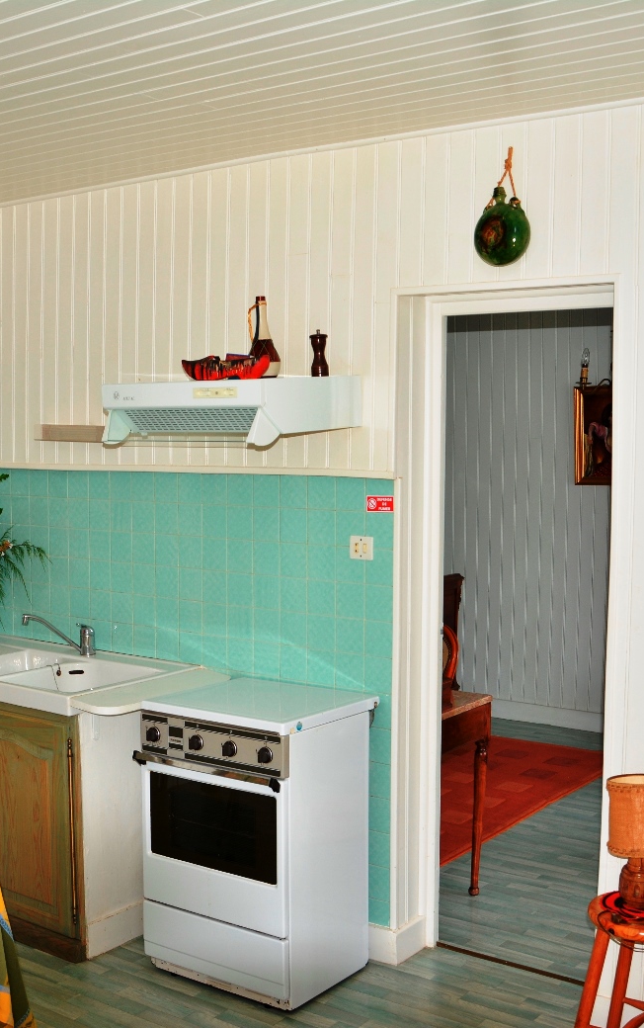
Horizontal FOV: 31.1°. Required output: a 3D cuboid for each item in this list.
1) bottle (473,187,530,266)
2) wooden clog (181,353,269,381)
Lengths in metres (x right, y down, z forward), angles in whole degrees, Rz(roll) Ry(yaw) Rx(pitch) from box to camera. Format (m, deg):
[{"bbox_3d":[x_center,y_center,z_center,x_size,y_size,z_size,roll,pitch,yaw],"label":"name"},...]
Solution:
[{"bbox_3d":[0.503,-0.804,3.219,0.168,0.222,0.100,1,3,40],"label":"bottle"},{"bbox_3d":[-0.281,-0.430,3.387,0.290,0.080,0.100,3,5,34],"label":"wooden clog"}]

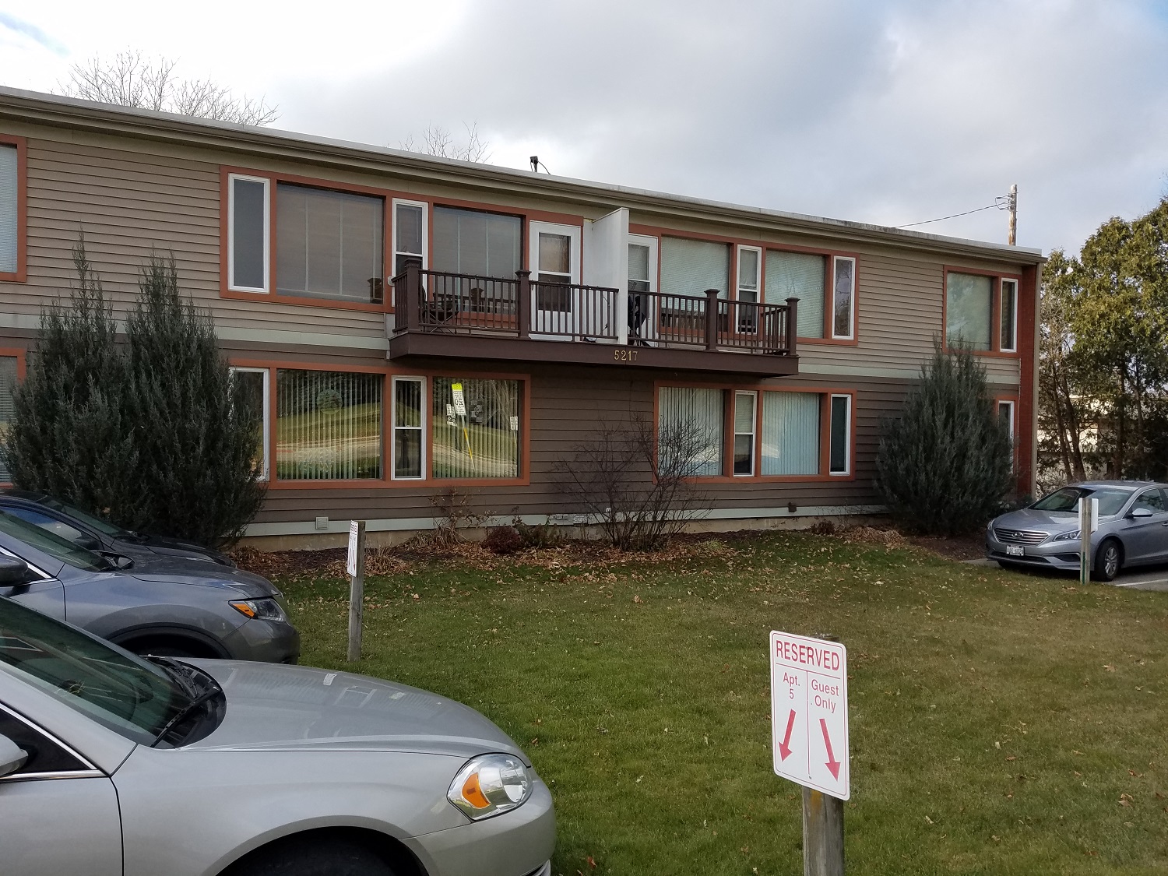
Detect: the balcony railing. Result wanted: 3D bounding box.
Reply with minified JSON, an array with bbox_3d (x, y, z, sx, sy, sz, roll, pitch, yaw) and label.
[{"bbox_3d":[0.450,-2.039,14.778,7.209,1.063,0.942,1,0,-27],"label":"balcony railing"}]

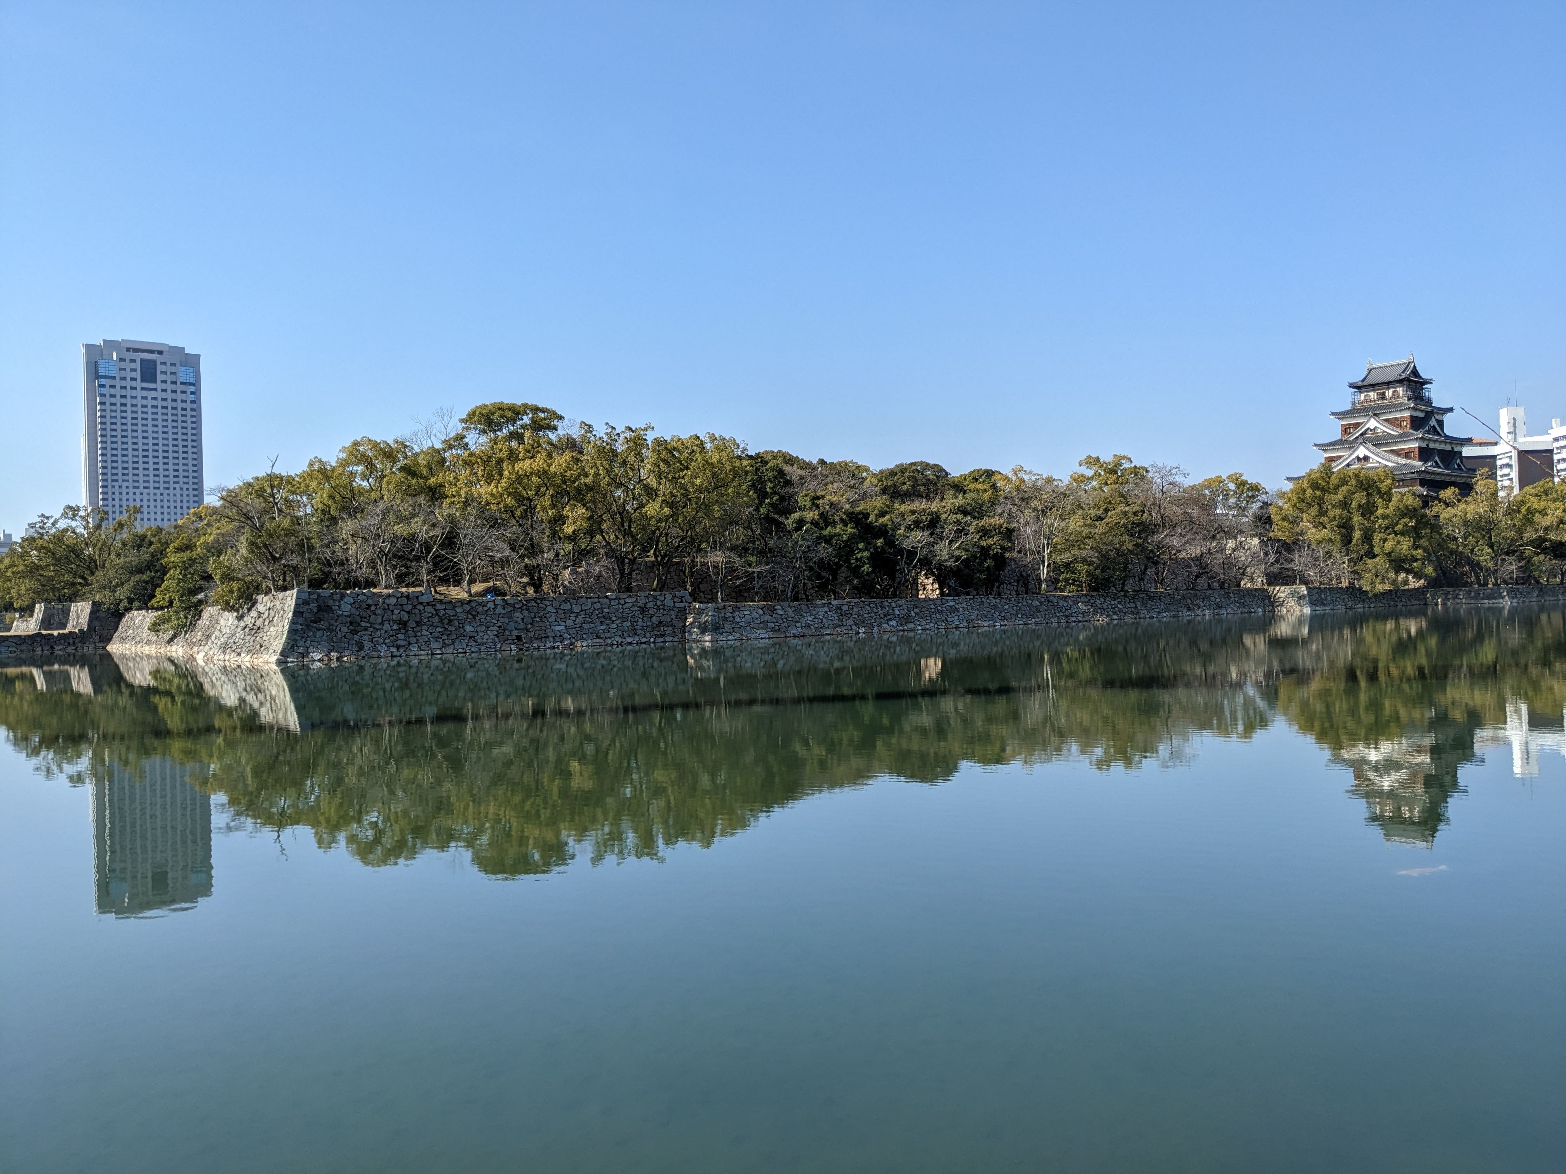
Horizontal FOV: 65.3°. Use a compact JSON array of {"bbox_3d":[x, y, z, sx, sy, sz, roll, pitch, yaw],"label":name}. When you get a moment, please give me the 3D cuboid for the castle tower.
[{"bbox_3d":[100.160,-25.050,204.710,21.000,27.800,22.800,-1,-1,-39],"label":"castle tower"}]

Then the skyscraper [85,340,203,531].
[{"bbox_3d":[-343.300,-54.940,658.040,53.630,150.000,25.000,-1,-1,-40],"label":"skyscraper"}]

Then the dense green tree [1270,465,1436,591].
[{"bbox_3d":[78.500,-8.160,168.000,20.000,17.000,18.500,-2,-1,25],"label":"dense green tree"}]

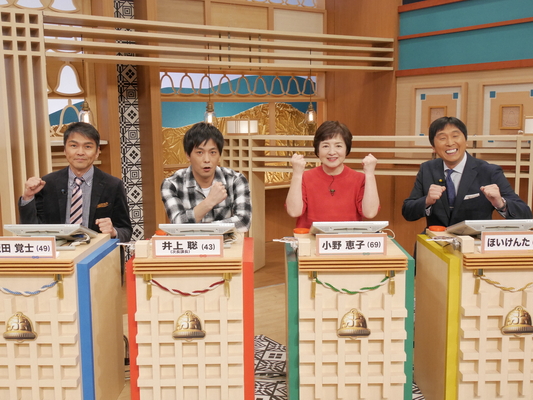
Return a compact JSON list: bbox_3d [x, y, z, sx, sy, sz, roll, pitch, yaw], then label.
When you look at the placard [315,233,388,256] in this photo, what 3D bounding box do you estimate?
[{"bbox_3d":[0.363,0.190,2.772,0.302,0.094,0.040,0,7,1],"label":"placard"}]

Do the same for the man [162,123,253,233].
[{"bbox_3d":[-0.297,0.259,3.309,0.480,1.300,0.780,-1,7,-3],"label":"man"}]

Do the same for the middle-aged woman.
[{"bbox_3d":[0.343,0.259,3.310,0.490,1.290,0.720,0,7,4],"label":"middle-aged woman"}]

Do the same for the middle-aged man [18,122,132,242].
[{"bbox_3d":[-0.989,0.261,3.339,0.590,1.300,0.750,-1,7,-4],"label":"middle-aged man"}]

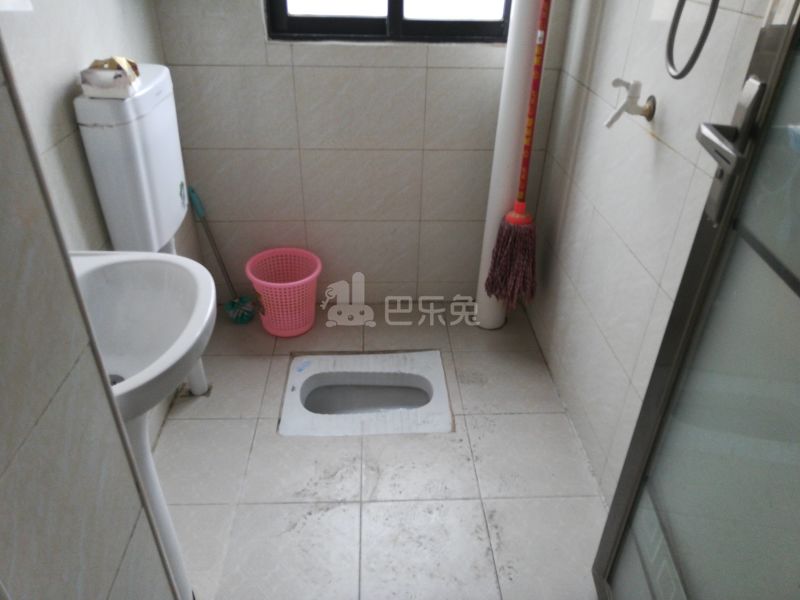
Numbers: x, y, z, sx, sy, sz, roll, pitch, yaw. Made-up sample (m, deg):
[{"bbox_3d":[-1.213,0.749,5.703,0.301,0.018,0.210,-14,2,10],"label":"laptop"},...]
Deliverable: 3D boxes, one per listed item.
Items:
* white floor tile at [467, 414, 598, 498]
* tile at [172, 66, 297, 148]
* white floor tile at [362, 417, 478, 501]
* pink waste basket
[{"bbox_3d":[0.348,0.418,1.630,0.300,0.010,0.300,0,32,-3],"label":"white floor tile"},{"bbox_3d":[-0.511,-0.598,1.863,0.387,0.250,0.010,0,31,-3],"label":"tile"},{"bbox_3d":[0.049,0.420,1.616,0.300,0.010,0.300,0,32,-3],"label":"white floor tile"},{"bbox_3d":[-0.394,-0.018,2.091,0.256,0.238,0.256,0,32,-3],"label":"pink waste basket"}]

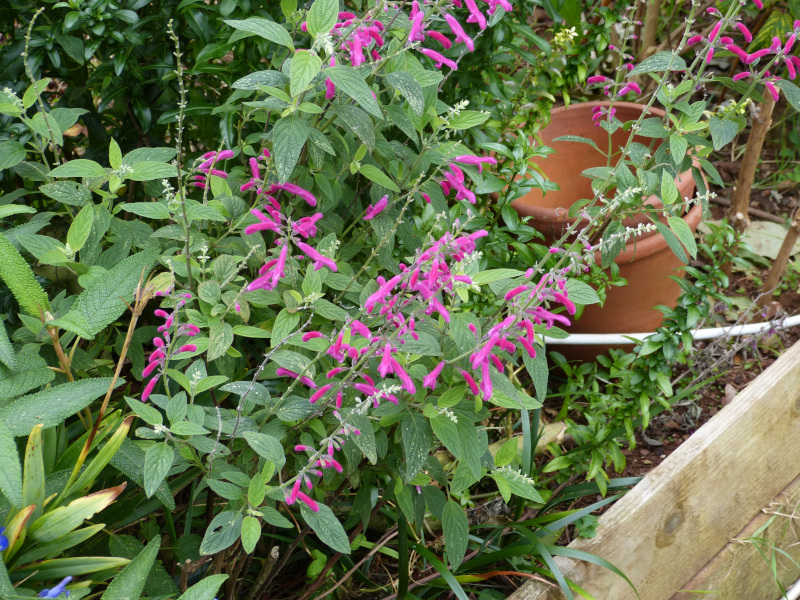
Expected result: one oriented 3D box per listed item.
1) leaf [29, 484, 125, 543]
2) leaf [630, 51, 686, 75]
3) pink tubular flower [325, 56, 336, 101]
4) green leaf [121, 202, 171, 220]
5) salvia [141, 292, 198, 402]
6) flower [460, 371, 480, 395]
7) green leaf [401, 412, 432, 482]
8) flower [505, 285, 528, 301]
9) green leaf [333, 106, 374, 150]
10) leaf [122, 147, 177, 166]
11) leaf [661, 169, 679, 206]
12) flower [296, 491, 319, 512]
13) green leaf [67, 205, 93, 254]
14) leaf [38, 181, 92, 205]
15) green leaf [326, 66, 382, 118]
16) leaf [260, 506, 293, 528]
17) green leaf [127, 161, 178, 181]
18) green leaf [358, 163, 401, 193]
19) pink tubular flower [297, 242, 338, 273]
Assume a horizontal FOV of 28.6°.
[{"bbox_3d":[-0.313,0.206,1.520,0.098,0.013,0.032,-25,56,-9],"label":"leaf"},{"bbox_3d":[0.293,-0.269,1.780,0.066,0.010,0.029,-6,56,-6],"label":"leaf"},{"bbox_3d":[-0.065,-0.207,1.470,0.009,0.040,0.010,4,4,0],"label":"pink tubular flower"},{"bbox_3d":[-0.282,-0.098,1.740,0.057,0.008,0.021,12,46,-6],"label":"green leaf"},{"bbox_3d":[-0.214,0.044,1.460,0.053,0.098,0.048,0,33,0],"label":"salvia"},{"bbox_3d":[0.070,0.082,1.570,0.009,0.010,0.030,-26,73,-34],"label":"flower"},{"bbox_3d":[0.017,0.153,1.630,0.034,0.075,0.014,1,-11,1],"label":"green leaf"},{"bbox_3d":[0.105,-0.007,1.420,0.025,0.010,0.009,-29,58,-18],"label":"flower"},{"bbox_3d":[-0.043,-0.160,1.450,0.026,0.009,0.053,-34,76,-34],"label":"green leaf"},{"bbox_3d":[-0.258,-0.147,1.620,0.056,0.009,0.027,-9,38,-8],"label":"leaf"},{"bbox_3d":[0.278,-0.116,1.620,0.018,0.039,0.009,-4,-9,-1],"label":"leaf"},{"bbox_3d":[-0.084,0.182,1.420,0.027,0.010,0.009,42,63,17],"label":"flower"},{"bbox_3d":[-0.339,-0.075,1.660,0.022,0.009,0.056,23,73,-12],"label":"green leaf"},{"bbox_3d":[-0.342,-0.108,1.600,0.054,0.009,0.026,15,51,5],"label":"leaf"},{"bbox_3d":[-0.046,-0.211,1.600,0.081,0.012,0.034,43,56,14],"label":"green leaf"},{"bbox_3d":[-0.124,0.219,1.580,0.038,0.007,0.018,27,44,12],"label":"leaf"},{"bbox_3d":[-0.265,-0.140,1.700,0.064,0.010,0.027,0,53,6],"label":"green leaf"},{"bbox_3d":[-0.021,-0.126,1.630,0.053,0.009,0.022,33,42,11],"label":"green leaf"},{"bbox_3d":[-0.080,-0.042,1.500,0.047,0.015,0.010,35,44,12],"label":"pink tubular flower"}]

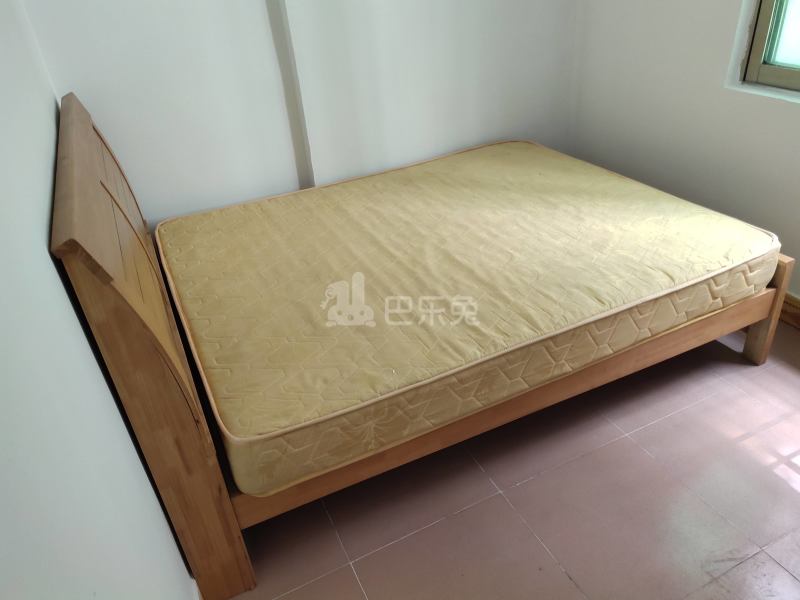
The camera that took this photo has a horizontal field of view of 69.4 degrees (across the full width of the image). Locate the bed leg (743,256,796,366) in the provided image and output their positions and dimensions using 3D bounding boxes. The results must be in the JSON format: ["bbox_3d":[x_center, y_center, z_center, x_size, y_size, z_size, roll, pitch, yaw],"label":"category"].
[{"bbox_3d":[1.345,0.040,2.116,0.046,0.433,0.074,-17,32,-19],"label":"bed leg"}]

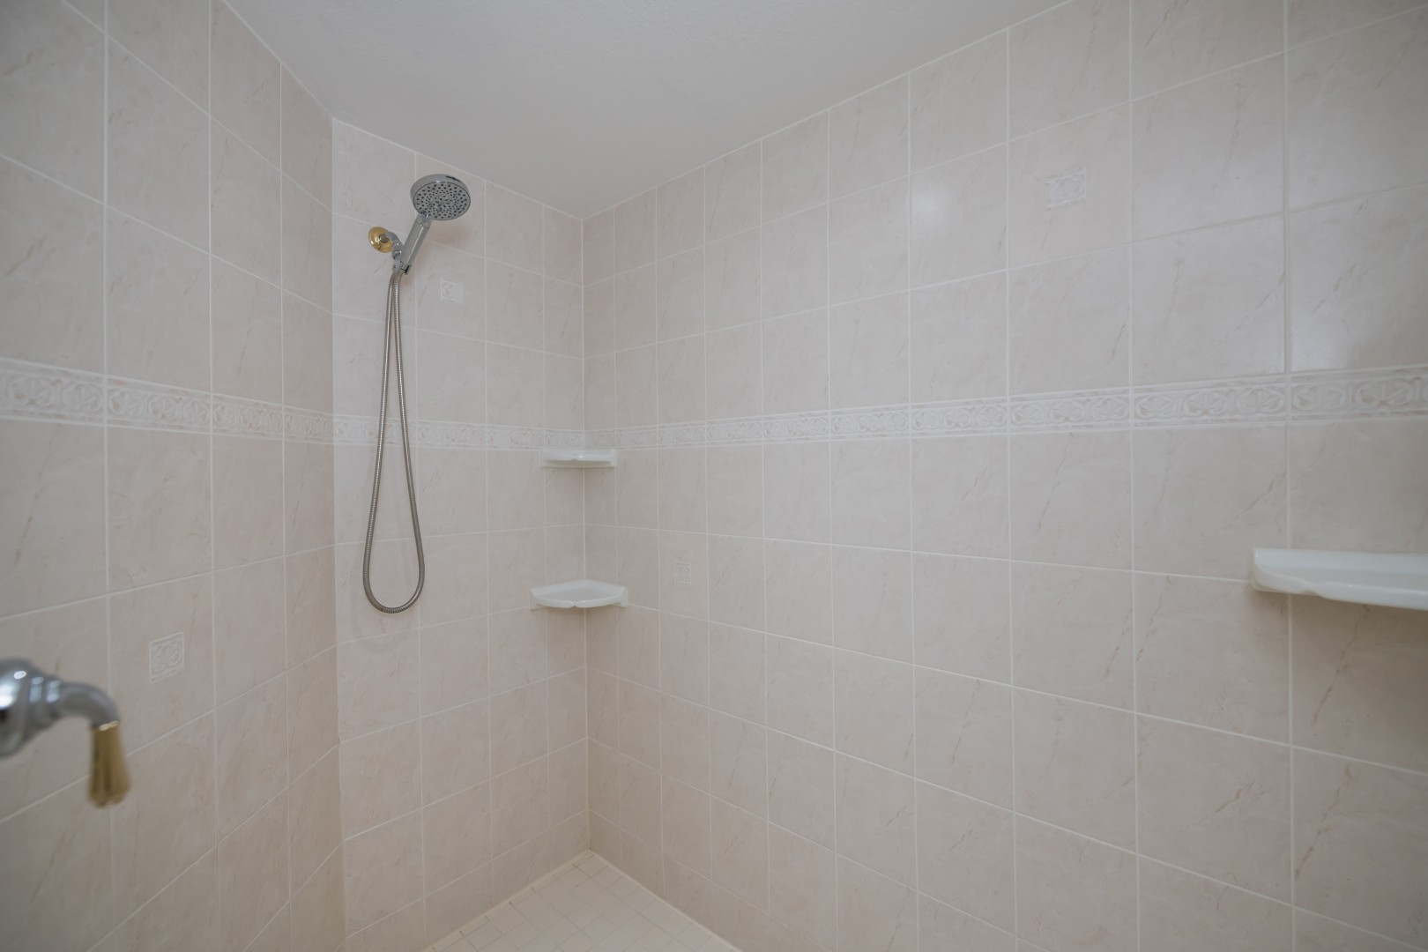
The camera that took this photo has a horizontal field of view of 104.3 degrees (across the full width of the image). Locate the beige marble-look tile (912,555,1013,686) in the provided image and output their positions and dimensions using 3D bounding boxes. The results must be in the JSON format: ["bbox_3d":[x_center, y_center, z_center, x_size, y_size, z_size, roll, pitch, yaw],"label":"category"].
[{"bbox_3d":[0.533,0.300,1.198,0.197,0.254,0.010,0,1,39],"label":"beige marble-look tile"}]

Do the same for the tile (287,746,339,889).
[{"bbox_3d":[-0.977,0.832,1.359,0.010,0.256,0.200,0,0,-6],"label":"tile"}]

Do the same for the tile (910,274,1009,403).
[{"bbox_3d":[0.529,-0.292,1.208,0.200,0.256,0.010,0,0,39],"label":"tile"}]

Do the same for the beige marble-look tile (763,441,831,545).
[{"bbox_3d":[0.222,0.044,1.485,0.200,0.250,0.009,0,0,39],"label":"beige marble-look tile"}]

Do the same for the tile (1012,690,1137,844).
[{"bbox_3d":[0.697,0.562,1.080,0.200,0.256,0.010,0,0,39],"label":"tile"}]

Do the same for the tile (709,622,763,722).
[{"bbox_3d":[0.068,0.563,1.587,0.199,0.256,0.010,0,0,39],"label":"tile"}]

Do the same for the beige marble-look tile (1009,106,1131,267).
[{"bbox_3d":[0.683,-0.551,1.076,0.199,0.256,0.010,0,0,39],"label":"beige marble-look tile"}]

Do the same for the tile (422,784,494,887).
[{"bbox_3d":[-0.767,1.073,1.662,0.010,0.254,0.196,0,1,43],"label":"tile"}]

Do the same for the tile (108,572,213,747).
[{"bbox_3d":[-0.940,0.313,0.951,0.009,0.250,0.200,0,0,-5],"label":"tile"}]

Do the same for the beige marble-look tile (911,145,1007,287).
[{"bbox_3d":[0.526,-0.551,1.200,0.199,0.256,0.009,0,0,39],"label":"beige marble-look tile"}]

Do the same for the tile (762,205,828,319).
[{"bbox_3d":[0.218,-0.560,1.477,0.200,0.250,0.009,0,0,39],"label":"tile"}]

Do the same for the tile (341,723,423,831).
[{"bbox_3d":[-0.894,0.824,1.506,0.009,0.256,0.203,0,0,39],"label":"tile"}]

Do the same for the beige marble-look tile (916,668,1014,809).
[{"bbox_3d":[0.541,0.562,1.207,0.200,0.256,0.010,0,0,39],"label":"beige marble-look tile"}]

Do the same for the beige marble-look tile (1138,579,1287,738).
[{"bbox_3d":[0.848,0.301,0.955,0.199,0.256,0.010,0,0,39],"label":"beige marble-look tile"}]

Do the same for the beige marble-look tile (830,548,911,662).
[{"bbox_3d":[0.377,0.303,1.333,0.199,0.256,0.009,0,0,39],"label":"beige marble-look tile"}]

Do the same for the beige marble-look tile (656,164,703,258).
[{"bbox_3d":[-0.101,-0.813,1.730,0.200,0.235,0.009,0,0,39],"label":"beige marble-look tile"}]

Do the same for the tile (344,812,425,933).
[{"bbox_3d":[-0.909,1.088,1.527,0.009,0.250,0.200,0,0,42],"label":"tile"}]

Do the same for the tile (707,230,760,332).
[{"bbox_3d":[0.058,-0.547,1.566,0.195,0.254,0.010,0,1,39],"label":"tile"}]

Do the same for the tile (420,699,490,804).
[{"bbox_3d":[-0.768,0.817,1.660,0.010,0.254,0.196,0,1,43],"label":"tile"}]

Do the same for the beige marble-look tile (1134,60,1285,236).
[{"bbox_3d":[0.841,-0.550,0.953,0.200,0.256,0.010,0,0,39],"label":"beige marble-look tile"}]

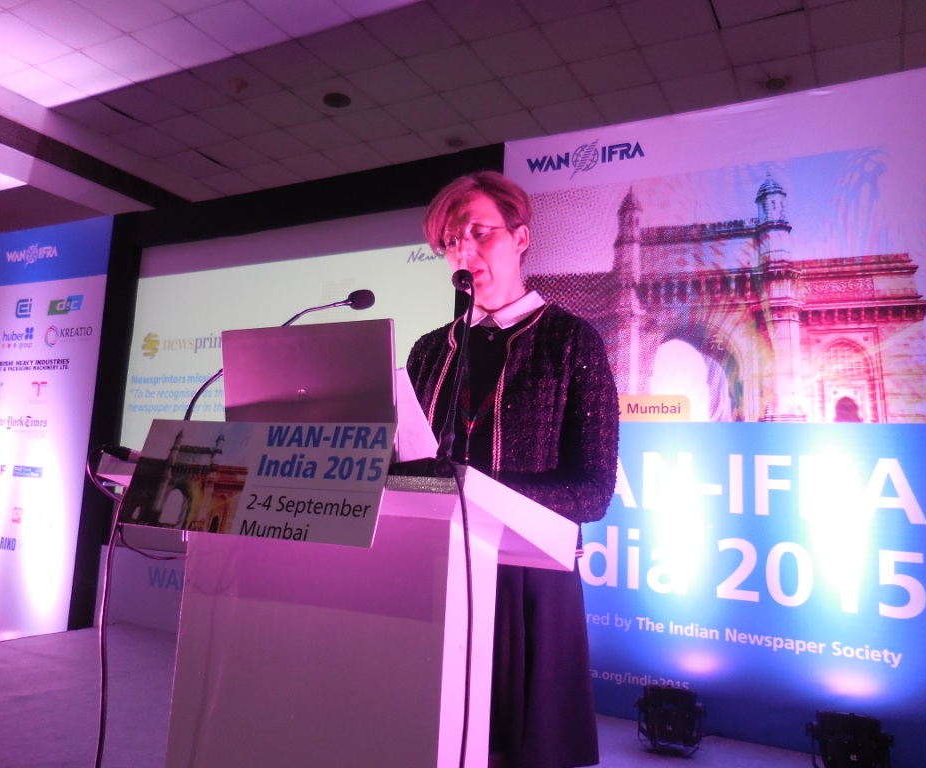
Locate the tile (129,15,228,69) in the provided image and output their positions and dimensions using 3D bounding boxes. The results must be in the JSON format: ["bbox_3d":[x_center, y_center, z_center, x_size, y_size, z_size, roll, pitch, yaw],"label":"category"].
[{"bbox_3d":[-2.250,-2.750,5.972,0.600,0.025,0.600,-1,-7,28],"label":"tile"}]

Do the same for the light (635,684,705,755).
[{"bbox_3d":[0.905,1.412,3.152,0.275,0.250,0.220,-1,-7,28],"label":"light"}]

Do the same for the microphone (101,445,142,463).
[{"bbox_3d":[-0.600,0.122,1.300,0.075,0.022,0.022,14,-12,-34],"label":"microphone"}]

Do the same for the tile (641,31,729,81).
[{"bbox_3d":[1.778,-2.597,5.883,0.595,0.020,0.595,-1,-7,28],"label":"tile"}]

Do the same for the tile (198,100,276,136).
[{"bbox_3d":[-2.223,-2.603,7.309,0.600,0.020,0.600,-1,-7,27],"label":"tile"}]

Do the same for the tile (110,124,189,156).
[{"bbox_3d":[-3.287,-2.583,7.863,0.600,0.020,0.600,-1,-7,27],"label":"tile"}]

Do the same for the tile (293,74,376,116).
[{"bbox_3d":[-1.157,-2.617,6.748,0.595,0.020,0.595,-1,-7,28],"label":"tile"}]

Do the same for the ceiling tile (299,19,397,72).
[{"bbox_3d":[-0.910,-2.701,5.944,0.600,0.025,0.600,-1,-7,28],"label":"ceiling tile"}]

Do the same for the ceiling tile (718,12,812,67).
[{"bbox_3d":[2.303,-2.612,5.611,0.600,0.025,0.600,-1,-7,28],"label":"ceiling tile"}]

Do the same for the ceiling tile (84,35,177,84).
[{"bbox_3d":[-2.782,-2.741,6.250,0.600,0.025,0.600,-1,-7,28],"label":"ceiling tile"}]

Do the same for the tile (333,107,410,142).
[{"bbox_3d":[-0.879,-2.553,7.276,0.595,0.020,0.595,-1,-7,28],"label":"tile"}]

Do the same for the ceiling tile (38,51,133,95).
[{"bbox_3d":[-3.314,-2.732,6.528,0.600,0.025,0.600,-1,-7,28],"label":"ceiling tile"}]

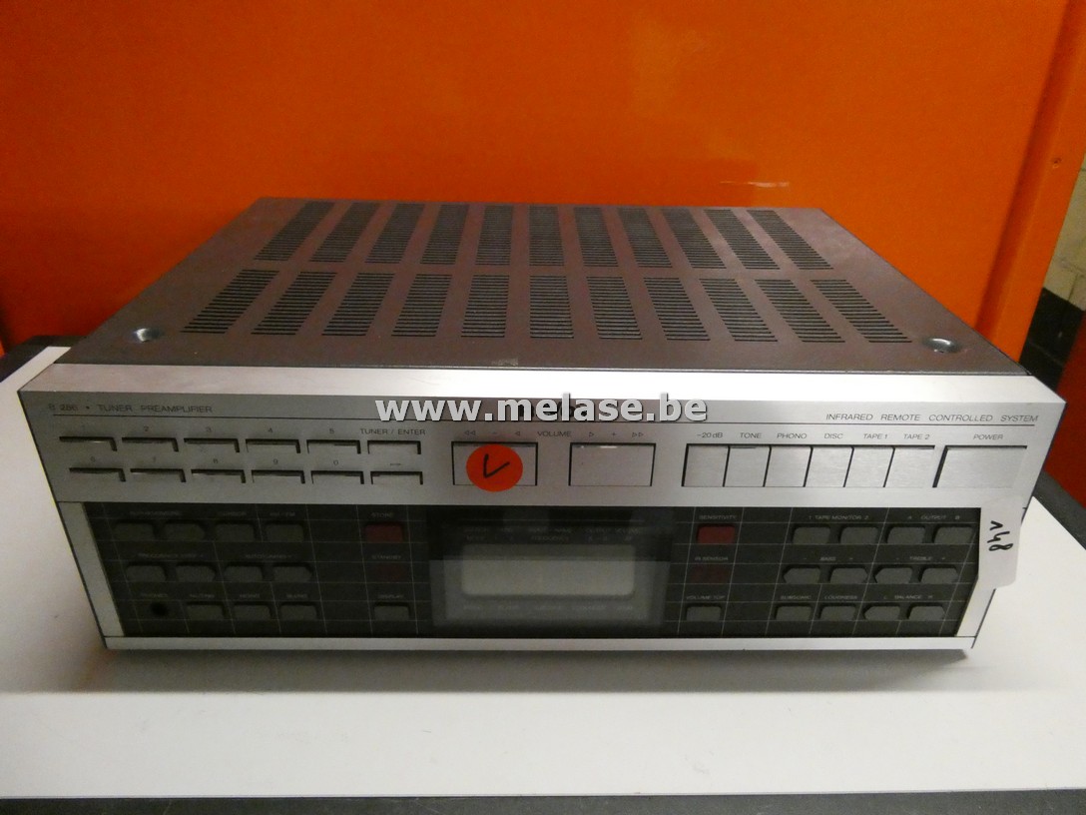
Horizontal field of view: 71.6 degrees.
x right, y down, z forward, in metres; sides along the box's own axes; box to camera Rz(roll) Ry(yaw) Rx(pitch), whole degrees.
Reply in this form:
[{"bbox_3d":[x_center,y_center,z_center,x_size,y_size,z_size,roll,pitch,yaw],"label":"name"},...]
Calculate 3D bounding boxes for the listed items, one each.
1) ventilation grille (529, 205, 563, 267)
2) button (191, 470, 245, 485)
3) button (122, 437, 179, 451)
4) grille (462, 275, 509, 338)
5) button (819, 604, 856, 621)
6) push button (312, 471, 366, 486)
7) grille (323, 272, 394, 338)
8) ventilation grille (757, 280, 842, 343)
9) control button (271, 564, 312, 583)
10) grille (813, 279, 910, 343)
[{"bbox_3d":[0.002,-0.123,0.535,0.021,0.003,0.142,1,29,-1],"label":"ventilation grille"},{"bbox_3d":[-0.146,0.030,0.340,0.023,0.007,0.005,1,29,-1],"label":"button"},{"bbox_3d":[-0.172,0.016,0.331,0.022,0.007,0.004,1,29,-1],"label":"button"},{"bbox_3d":[-0.030,-0.056,0.415,0.022,0.002,0.091,1,29,-1],"label":"grille"},{"bbox_3d":[0.149,0.103,0.382,0.017,0.009,0.004,1,30,-1],"label":"button"},{"bbox_3d":[-0.093,0.032,0.344,0.023,0.007,0.005,1,30,-1],"label":"push button"},{"bbox_3d":[-0.100,-0.058,0.416,0.022,0.003,0.092,1,30,-1],"label":"grille"},{"bbox_3d":[0.141,-0.055,0.419,0.022,0.003,0.089,1,30,-1],"label":"ventilation grille"},{"bbox_3d":[-0.122,0.080,0.369,0.017,0.011,0.005,1,29,-2],"label":"control button"},{"bbox_3d":[0.175,-0.055,0.418,0.021,0.003,0.091,1,29,-1],"label":"grille"}]

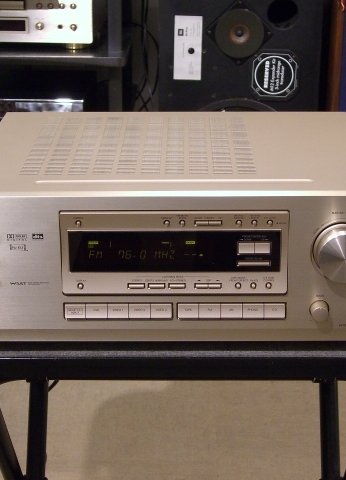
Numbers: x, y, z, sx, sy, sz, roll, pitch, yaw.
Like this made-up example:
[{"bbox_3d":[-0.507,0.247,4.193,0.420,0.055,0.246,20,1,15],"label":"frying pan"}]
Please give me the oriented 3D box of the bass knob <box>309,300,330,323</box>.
[{"bbox_3d":[0.146,0.071,1.044,0.017,0.017,0.015,0,20,1],"label":"bass knob"}]

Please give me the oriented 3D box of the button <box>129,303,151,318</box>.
[{"bbox_3d":[-0.033,0.070,1.050,0.021,0.016,0.005,0,20,1],"label":"button"}]

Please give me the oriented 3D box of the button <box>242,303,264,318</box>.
[{"bbox_3d":[0.080,0.071,1.051,0.021,0.016,0.006,0,20,1],"label":"button"}]

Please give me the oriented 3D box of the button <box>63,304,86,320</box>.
[{"bbox_3d":[-0.097,0.070,1.050,0.020,0.016,0.005,0,20,1],"label":"button"}]

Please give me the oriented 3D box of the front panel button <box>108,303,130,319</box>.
[{"bbox_3d":[-0.054,0.071,1.052,0.020,0.016,0.006,0,20,1],"label":"front panel button"}]

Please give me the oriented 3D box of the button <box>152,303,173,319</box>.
[{"bbox_3d":[-0.011,0.071,1.052,0.021,0.016,0.006,0,20,1],"label":"button"}]

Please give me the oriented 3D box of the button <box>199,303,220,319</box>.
[{"bbox_3d":[0.037,0.070,1.049,0.021,0.016,0.005,0,20,1],"label":"button"}]

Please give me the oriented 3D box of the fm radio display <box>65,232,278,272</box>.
[{"bbox_3d":[0.002,0.011,1.030,0.206,0.043,0.005,0,20,1],"label":"fm radio display"}]

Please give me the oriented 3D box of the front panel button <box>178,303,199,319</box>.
[{"bbox_3d":[0.016,0.071,1.052,0.021,0.016,0.006,0,20,1],"label":"front panel button"}]

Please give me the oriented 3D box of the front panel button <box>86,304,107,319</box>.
[{"bbox_3d":[-0.076,0.070,1.050,0.021,0.016,0.005,0,20,1],"label":"front panel button"}]

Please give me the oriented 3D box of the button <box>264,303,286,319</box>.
[{"bbox_3d":[0.102,0.071,1.051,0.021,0.016,0.006,0,20,1],"label":"button"}]

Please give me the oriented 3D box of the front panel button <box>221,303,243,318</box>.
[{"bbox_3d":[0.059,0.071,1.051,0.021,0.016,0.006,0,20,1],"label":"front panel button"}]

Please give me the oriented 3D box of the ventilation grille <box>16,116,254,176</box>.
[{"bbox_3d":[-0.034,-0.109,1.195,0.244,0.004,0.252,0,20,1],"label":"ventilation grille"}]

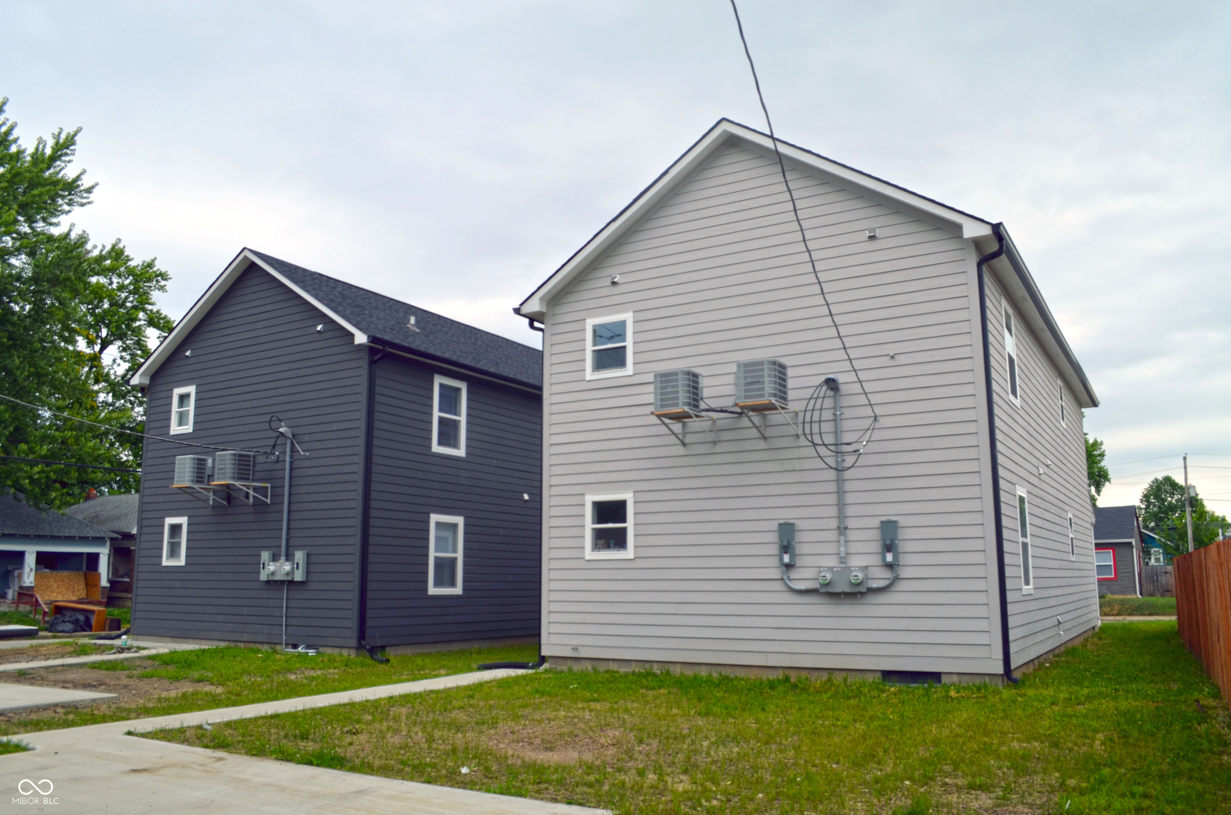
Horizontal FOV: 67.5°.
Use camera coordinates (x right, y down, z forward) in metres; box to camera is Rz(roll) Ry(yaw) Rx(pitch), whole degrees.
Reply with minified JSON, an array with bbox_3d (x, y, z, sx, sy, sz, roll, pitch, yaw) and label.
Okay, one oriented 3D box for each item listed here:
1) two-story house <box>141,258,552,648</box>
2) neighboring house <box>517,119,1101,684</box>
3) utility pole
[{"bbox_3d":[-4.094,1.975,27.103,8.428,8.899,16.429,-6,-12,31],"label":"two-story house"},{"bbox_3d":[6.042,0.856,21.437,8.428,8.899,16.429,-6,-12,31],"label":"neighboring house"},{"bbox_3d":[41.926,8.287,67.122,0.300,9.850,0.300,-6,-12,31],"label":"utility pole"}]

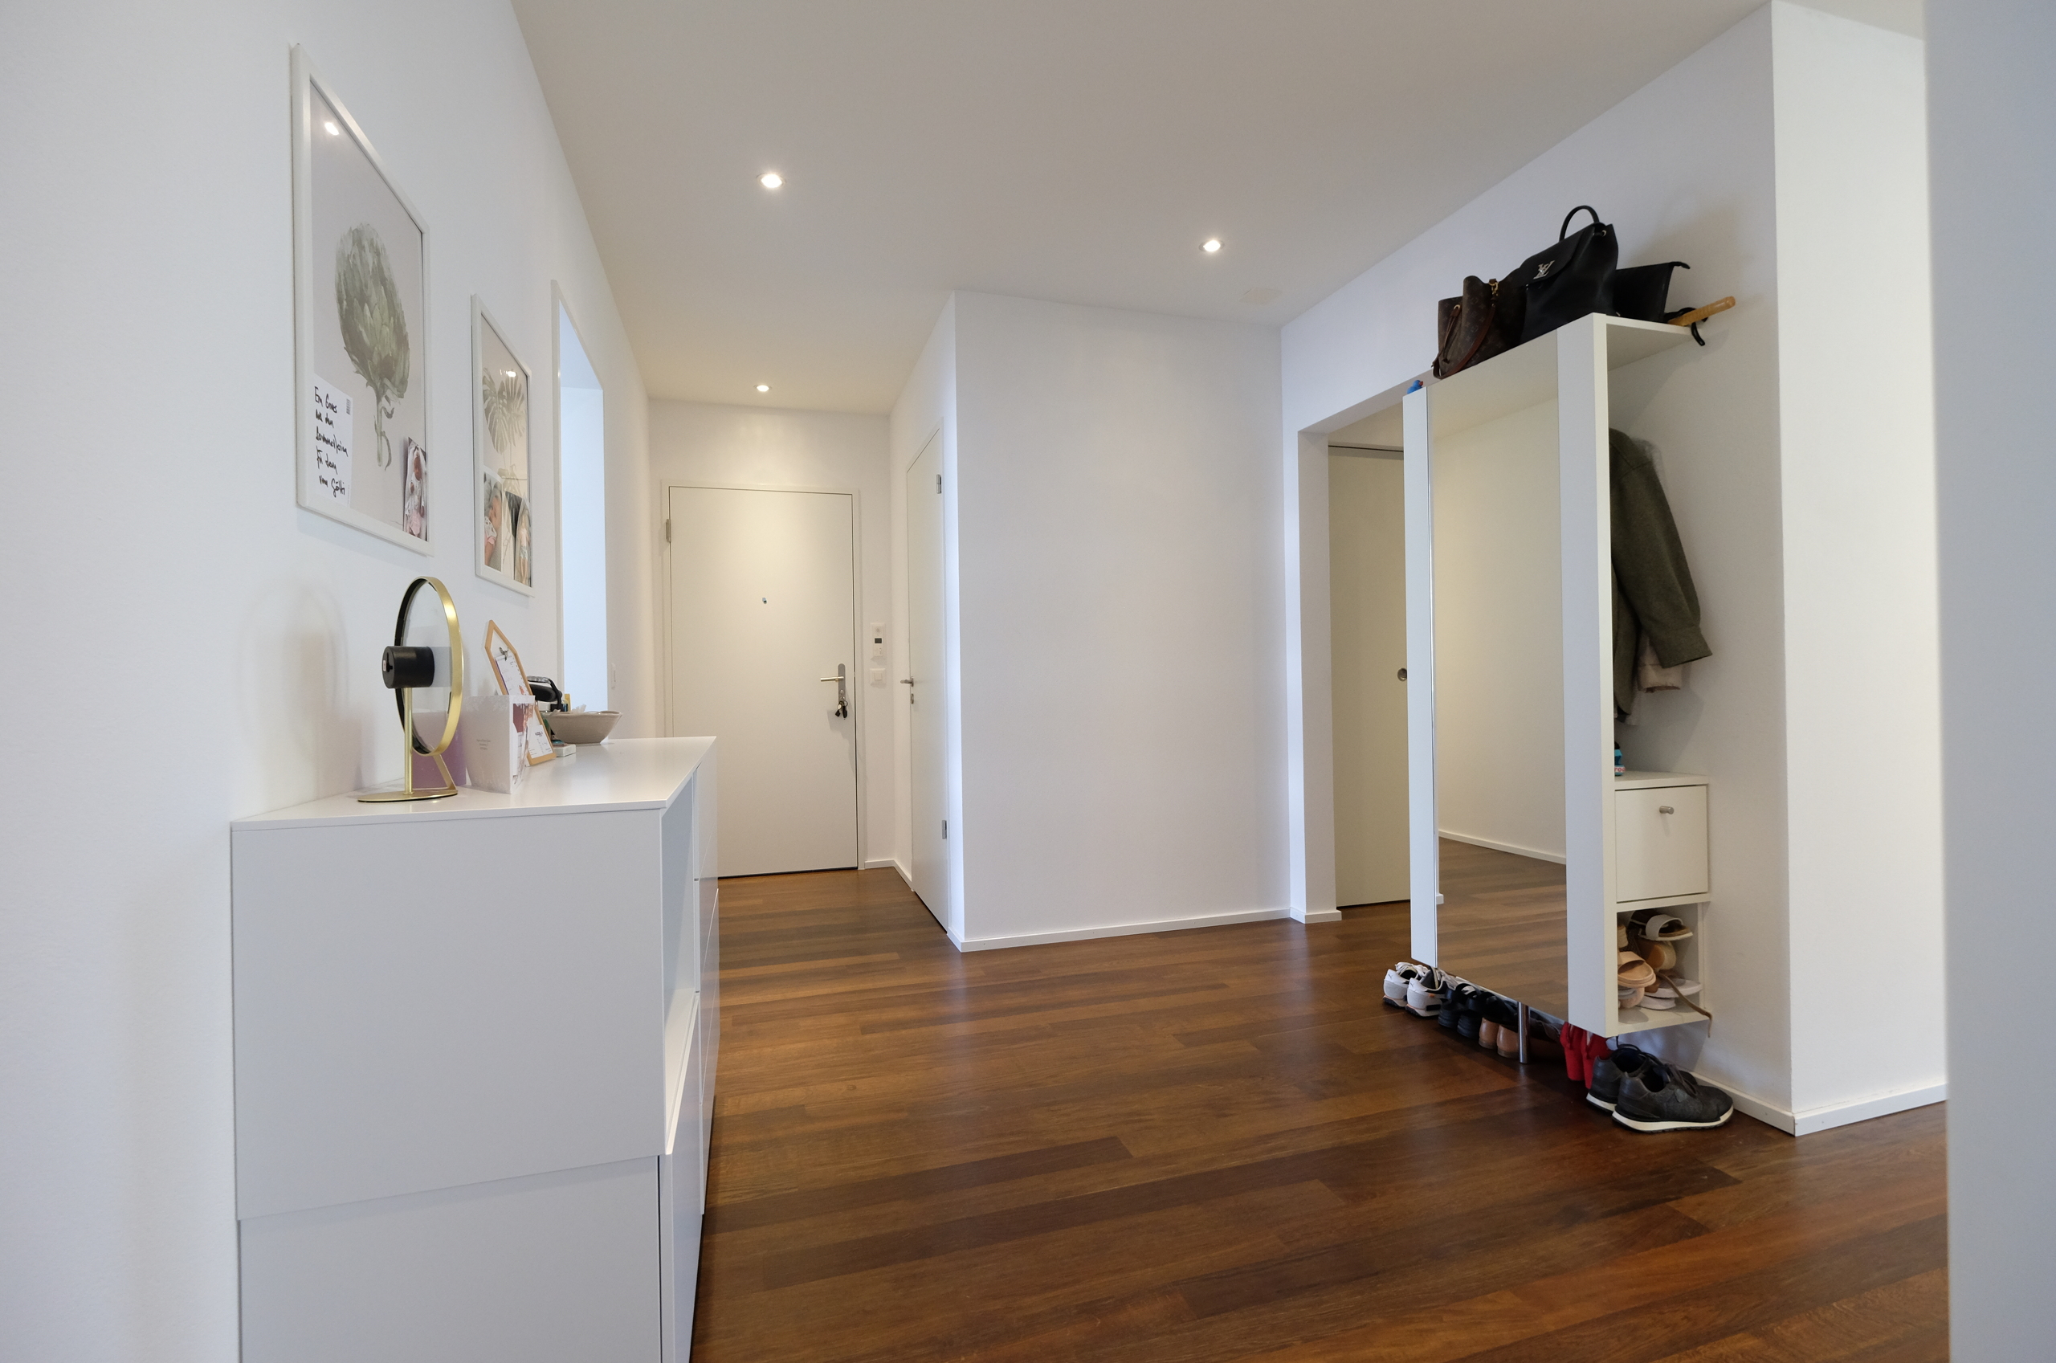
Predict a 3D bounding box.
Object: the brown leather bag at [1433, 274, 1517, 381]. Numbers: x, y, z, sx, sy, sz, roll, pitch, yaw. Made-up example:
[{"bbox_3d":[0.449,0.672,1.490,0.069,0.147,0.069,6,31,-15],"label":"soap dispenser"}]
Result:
[{"bbox_3d":[1.246,-0.955,2.309,0.170,0.255,0.255,-1,0,-18],"label":"brown leather bag"}]

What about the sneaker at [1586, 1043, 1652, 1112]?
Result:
[{"bbox_3d":[1.464,0.921,2.017,0.290,0.125,0.105,-1,0,-12],"label":"sneaker"}]

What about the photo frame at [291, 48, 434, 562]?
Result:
[{"bbox_3d":[-0.882,-0.456,1.152,0.015,0.522,0.408,-1,0,-18],"label":"photo frame"}]

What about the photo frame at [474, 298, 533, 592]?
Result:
[{"bbox_3d":[-1.079,-0.454,1.770,0.015,0.522,0.408,-1,0,-18],"label":"photo frame"}]

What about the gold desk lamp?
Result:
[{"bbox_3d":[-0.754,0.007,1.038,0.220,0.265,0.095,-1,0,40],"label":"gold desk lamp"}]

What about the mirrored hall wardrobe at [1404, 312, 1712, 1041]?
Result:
[{"bbox_3d":[1.359,-0.015,2.259,0.340,1.635,0.590,-1,0,-18],"label":"mirrored hall wardrobe"}]

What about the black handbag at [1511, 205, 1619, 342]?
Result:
[{"bbox_3d":[1.296,-0.967,2.100,0.125,0.277,0.265,-1,0,-18],"label":"black handbag"}]

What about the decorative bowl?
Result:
[{"bbox_3d":[-1.014,0.106,1.943,0.180,0.077,0.180,-1,0,-18],"label":"decorative bowl"}]

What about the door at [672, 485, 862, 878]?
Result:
[{"bbox_3d":[-1.392,0.005,4.574,0.935,2.055,0.060,-1,0,-18],"label":"door"}]

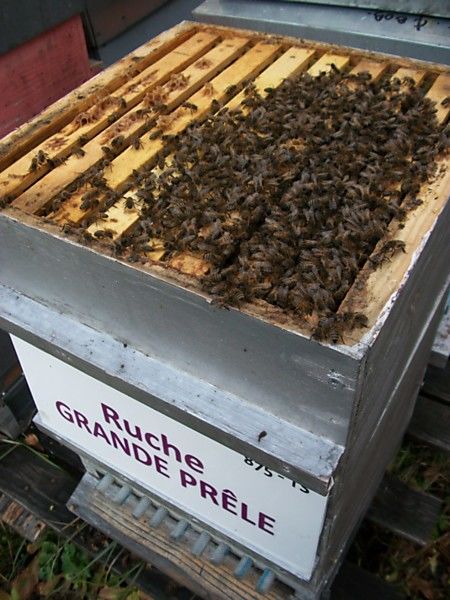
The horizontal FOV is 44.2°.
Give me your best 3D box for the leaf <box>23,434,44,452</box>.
[{"bbox_3d":[-0.305,0.230,0.891,0.042,0.012,0.022,29,56,27],"label":"leaf"}]

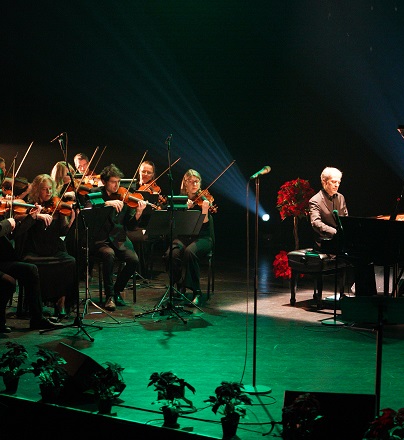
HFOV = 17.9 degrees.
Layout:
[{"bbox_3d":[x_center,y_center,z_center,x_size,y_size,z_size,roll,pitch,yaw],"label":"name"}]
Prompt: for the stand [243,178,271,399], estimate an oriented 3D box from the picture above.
[{"bbox_3d":[0.392,0.455,9.303,0.250,1.600,0.250,0,7,0],"label":"stand"}]

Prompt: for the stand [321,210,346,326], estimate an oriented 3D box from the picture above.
[{"bbox_3d":[1.225,0.433,11.715,0.250,1.050,0.250,0,7,0],"label":"stand"}]

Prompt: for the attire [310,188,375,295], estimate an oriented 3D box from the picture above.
[{"bbox_3d":[1.338,0.227,12.400,0.700,1.050,0.520,4,8,28],"label":"attire"}]

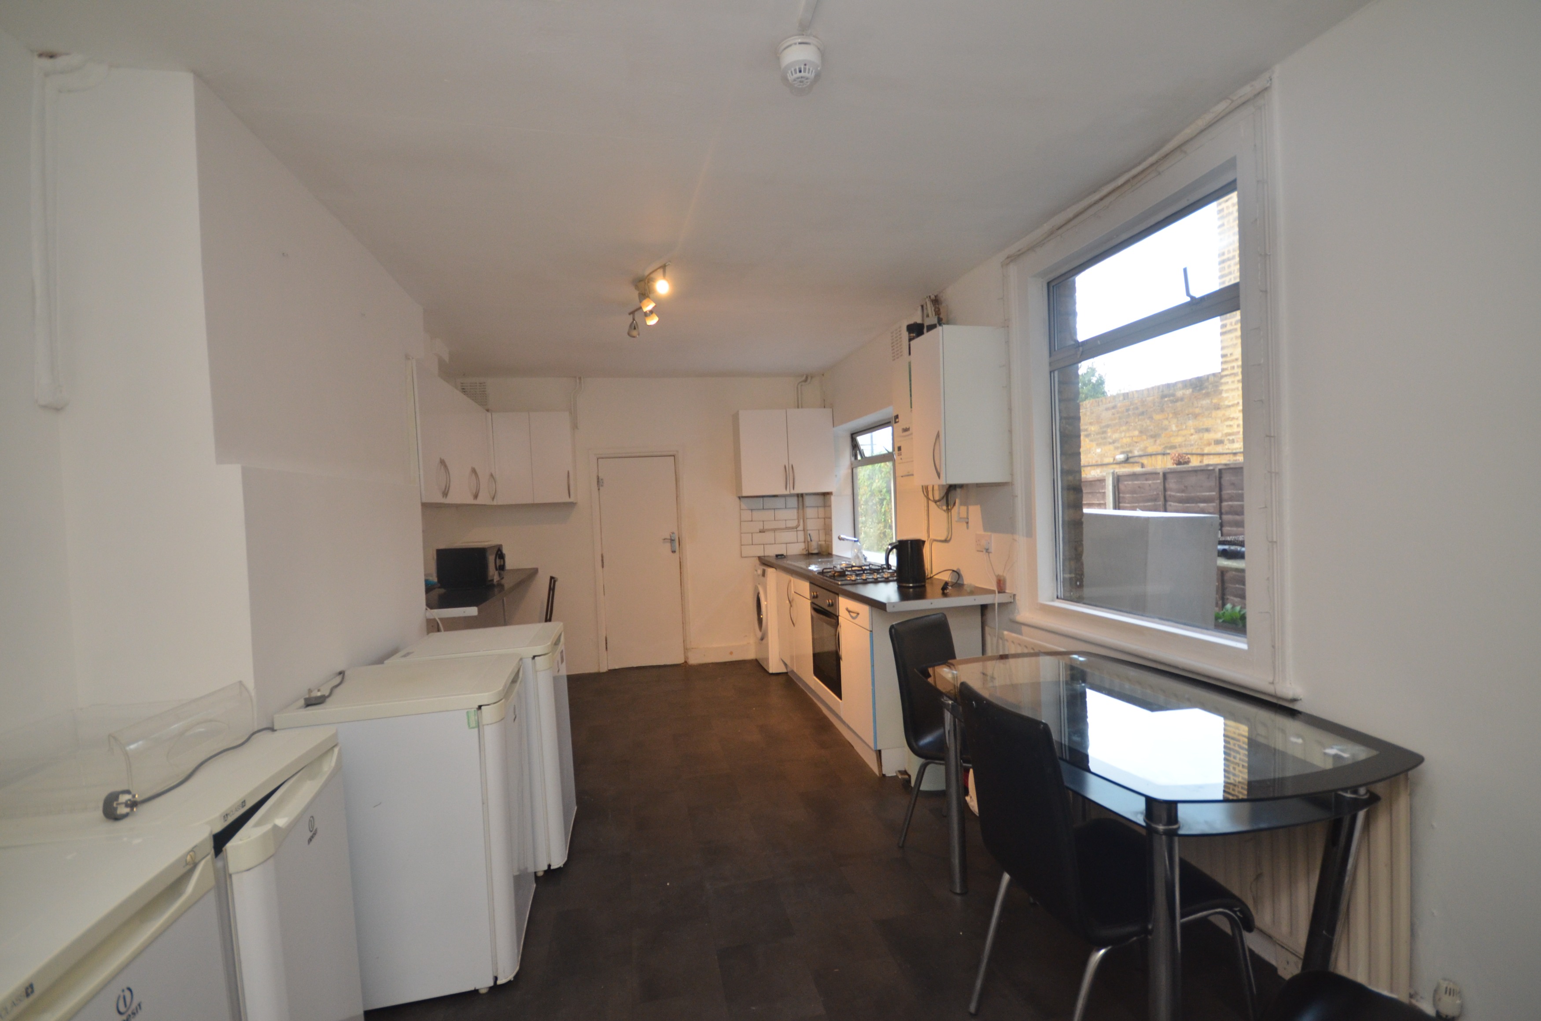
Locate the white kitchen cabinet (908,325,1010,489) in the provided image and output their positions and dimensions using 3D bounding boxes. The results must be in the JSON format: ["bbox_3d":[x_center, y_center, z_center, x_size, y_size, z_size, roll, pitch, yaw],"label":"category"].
[{"bbox_3d":[0.925,-0.489,3.133,0.330,0.724,0.335,-3,1,-12],"label":"white kitchen cabinet"}]

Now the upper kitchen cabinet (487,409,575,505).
[{"bbox_3d":[-1.905,-0.413,5.161,0.600,0.722,0.320,-3,1,-12],"label":"upper kitchen cabinet"}]

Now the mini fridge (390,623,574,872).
[{"bbox_3d":[-1.149,0.962,2.646,0.580,0.853,0.547,-3,1,-13],"label":"mini fridge"}]

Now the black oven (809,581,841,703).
[{"bbox_3d":[0.595,0.762,3.919,0.570,0.600,0.599,-3,1,-12],"label":"black oven"}]

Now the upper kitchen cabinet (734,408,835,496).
[{"bbox_3d":[0.120,-0.498,5.594,0.800,0.722,0.320,-3,1,-12],"label":"upper kitchen cabinet"}]

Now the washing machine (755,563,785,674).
[{"bbox_3d":[0.196,0.864,5.425,0.570,0.850,0.595,-3,1,-12],"label":"washing machine"}]

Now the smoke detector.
[{"bbox_3d":[0.077,-1.089,1.571,0.108,0.068,0.108,-2,1,0],"label":"smoke detector"}]

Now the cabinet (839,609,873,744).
[{"bbox_3d":[0.727,0.797,3.379,0.580,0.700,0.513,-3,1,-12],"label":"cabinet"}]

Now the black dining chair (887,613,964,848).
[{"bbox_3d":[0.807,0.890,2.530,0.500,0.890,0.420,-1,1,37],"label":"black dining chair"}]

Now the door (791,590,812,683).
[{"bbox_3d":[0.234,0.869,4.401,0.025,0.581,0.470,-3,1,-12],"label":"door"}]

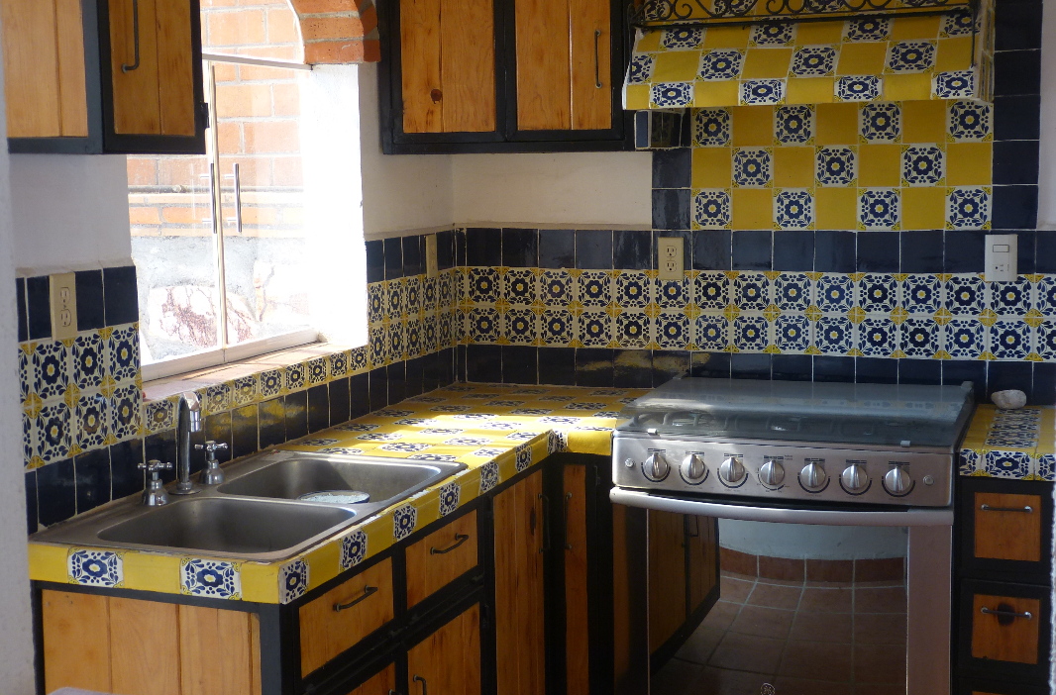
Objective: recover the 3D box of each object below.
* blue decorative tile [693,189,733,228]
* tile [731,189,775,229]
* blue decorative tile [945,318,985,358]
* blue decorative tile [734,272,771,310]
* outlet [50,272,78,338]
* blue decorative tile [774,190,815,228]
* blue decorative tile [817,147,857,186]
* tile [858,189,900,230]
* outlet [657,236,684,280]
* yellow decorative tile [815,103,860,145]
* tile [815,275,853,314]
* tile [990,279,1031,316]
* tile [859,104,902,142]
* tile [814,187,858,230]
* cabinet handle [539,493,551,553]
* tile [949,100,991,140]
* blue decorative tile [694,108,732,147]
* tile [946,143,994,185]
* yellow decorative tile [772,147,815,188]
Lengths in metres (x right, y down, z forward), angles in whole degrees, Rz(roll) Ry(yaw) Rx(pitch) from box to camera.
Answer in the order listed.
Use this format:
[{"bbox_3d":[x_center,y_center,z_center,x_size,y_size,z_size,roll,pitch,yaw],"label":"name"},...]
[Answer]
[{"bbox_3d":[0.490,-0.367,4.040,0.106,0.106,0.010,2,6,21],"label":"blue decorative tile"},{"bbox_3d":[0.580,-0.355,3.926,0.105,0.105,0.008,2,7,21],"label":"tile"},{"bbox_3d":[1.102,-0.022,3.842,0.106,0.106,0.010,2,6,21],"label":"blue decorative tile"},{"bbox_3d":[0.582,-0.143,3.951,0.105,0.105,0.008,2,7,21],"label":"blue decorative tile"},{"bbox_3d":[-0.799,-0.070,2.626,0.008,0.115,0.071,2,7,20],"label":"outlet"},{"bbox_3d":[0.691,-0.358,3.947,0.106,0.106,0.010,2,7,20],"label":"blue decorative tile"},{"bbox_3d":[0.778,-0.456,3.838,0.105,0.105,0.008,2,7,21],"label":"blue decorative tile"},{"bbox_3d":[0.895,-0.353,3.886,0.106,0.106,0.010,2,6,21],"label":"tile"},{"bbox_3d":[0.382,-0.236,4.067,0.070,0.114,0.012,2,7,20],"label":"outlet"},{"bbox_3d":[0.792,-0.573,3.901,0.106,0.106,0.010,2,6,21],"label":"yellow decorative tile"},{"bbox_3d":[0.781,-0.136,3.876,0.105,0.105,0.008,2,7,21],"label":"tile"},{"bbox_3d":[1.199,-0.128,3.786,0.104,0.104,0.010,2,7,20],"label":"tile"},{"bbox_3d":[0.893,-0.570,3.863,0.106,0.106,0.010,2,6,21],"label":"tile"},{"bbox_3d":[0.780,-0.348,3.851,0.105,0.105,0.008,2,7,21],"label":"tile"},{"bbox_3d":[0.042,0.406,3.495,0.029,0.140,0.013,2,7,20],"label":"cabinet handle"},{"bbox_3d":[1.097,-0.564,3.785,0.106,0.106,0.010,2,6,21],"label":"tile"},{"bbox_3d":[0.477,-0.572,3.939,0.105,0.105,0.008,2,7,21],"label":"blue decorative tile"},{"bbox_3d":[1.095,-0.453,3.784,0.106,0.106,0.010,2,7,20],"label":"tile"},{"bbox_3d":[0.689,-0.464,3.934,0.106,0.106,0.010,2,7,20],"label":"yellow decorative tile"}]

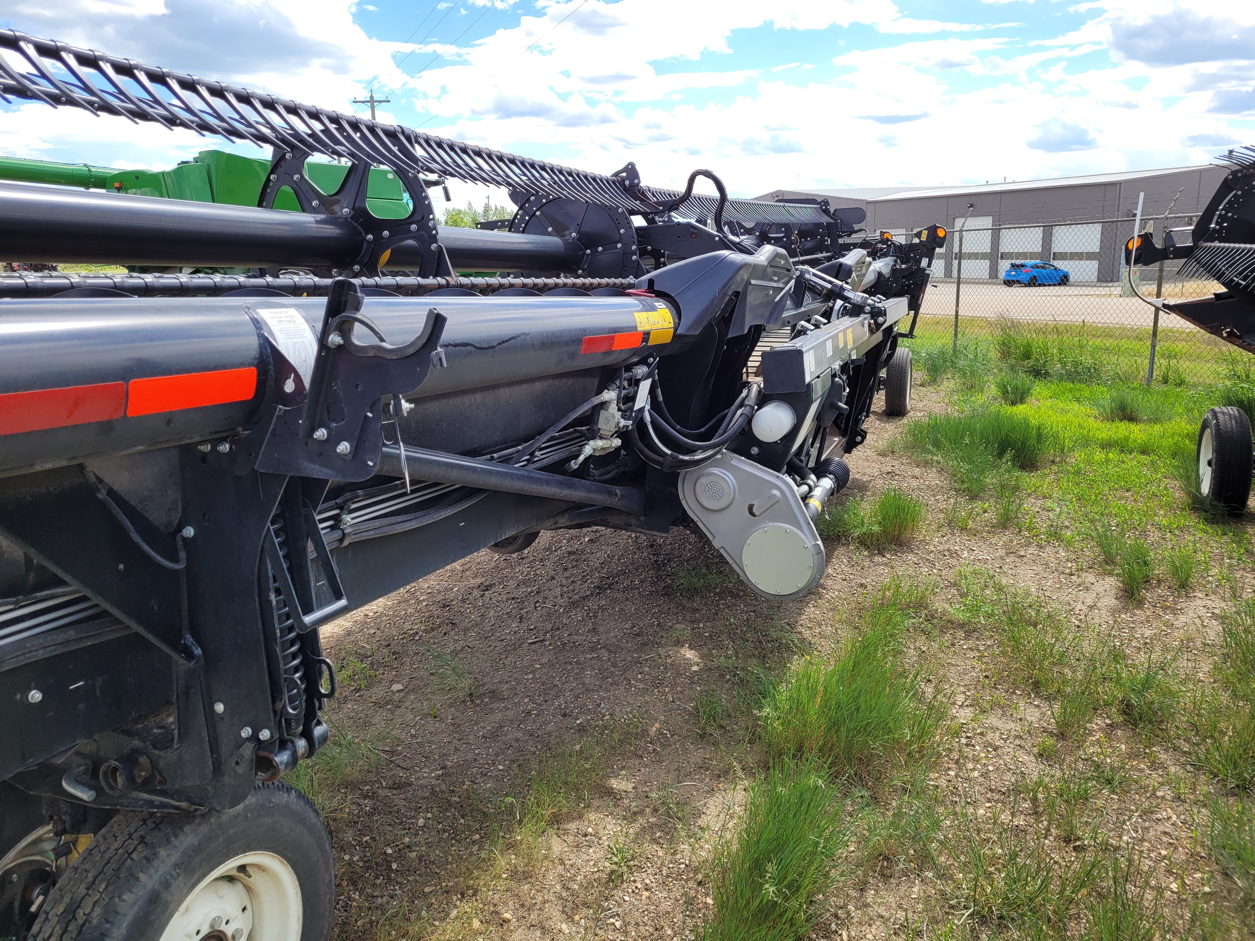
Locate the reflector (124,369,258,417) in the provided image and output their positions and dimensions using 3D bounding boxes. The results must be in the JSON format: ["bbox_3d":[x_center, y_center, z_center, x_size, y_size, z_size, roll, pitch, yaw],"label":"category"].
[{"bbox_3d":[-0.610,-0.113,1.332,0.005,0.051,0.229,18,16,18],"label":"reflector"}]

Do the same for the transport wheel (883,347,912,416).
[{"bbox_3d":[2.706,-0.880,9.400,0.215,0.695,0.695,3,14,20],"label":"transport wheel"}]

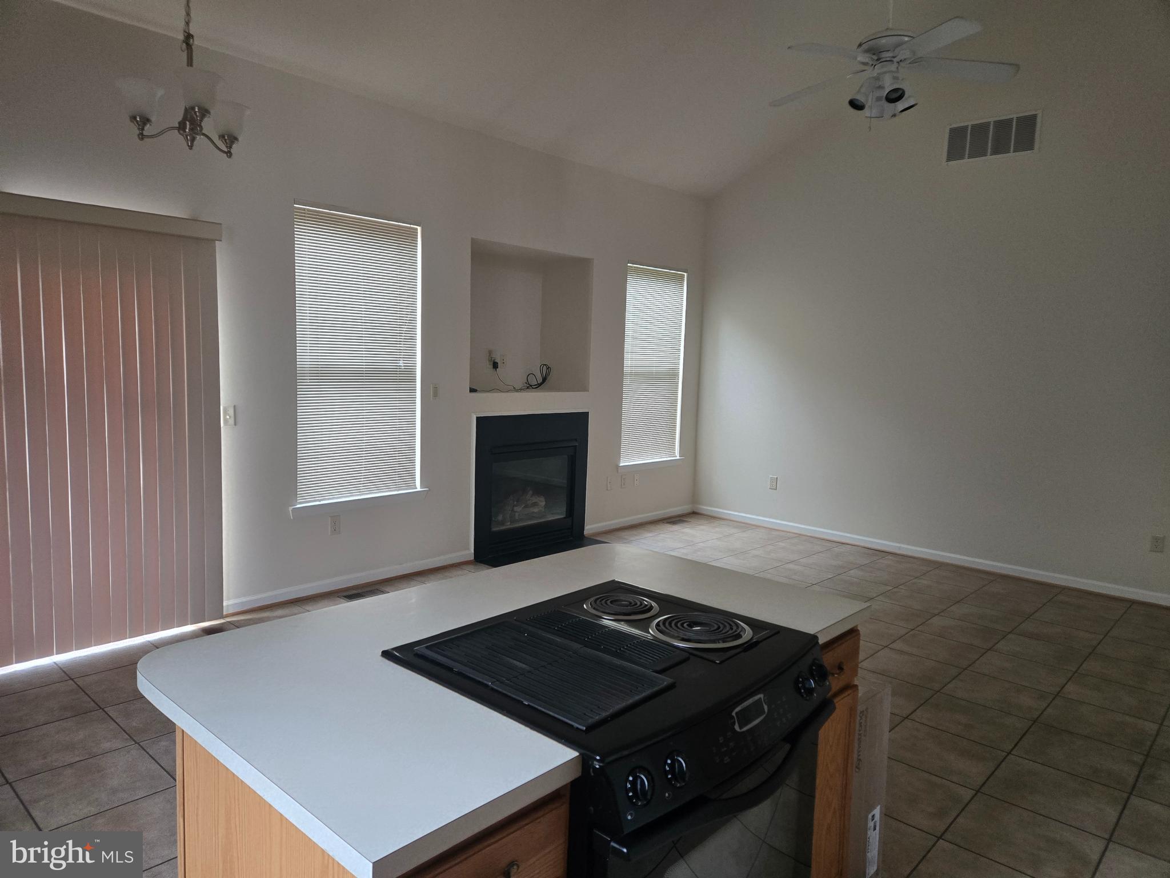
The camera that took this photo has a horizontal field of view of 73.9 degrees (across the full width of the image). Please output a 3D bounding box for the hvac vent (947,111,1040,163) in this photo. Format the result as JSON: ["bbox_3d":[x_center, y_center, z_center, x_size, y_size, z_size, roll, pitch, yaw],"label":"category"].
[{"bbox_3d":[3.091,-2.282,5.915,0.647,0.296,0.025,7,8,43],"label":"hvac vent"}]

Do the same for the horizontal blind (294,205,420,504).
[{"bbox_3d":[-1.472,-0.531,5.065,0.050,1.828,0.884,7,8,43],"label":"horizontal blind"}]

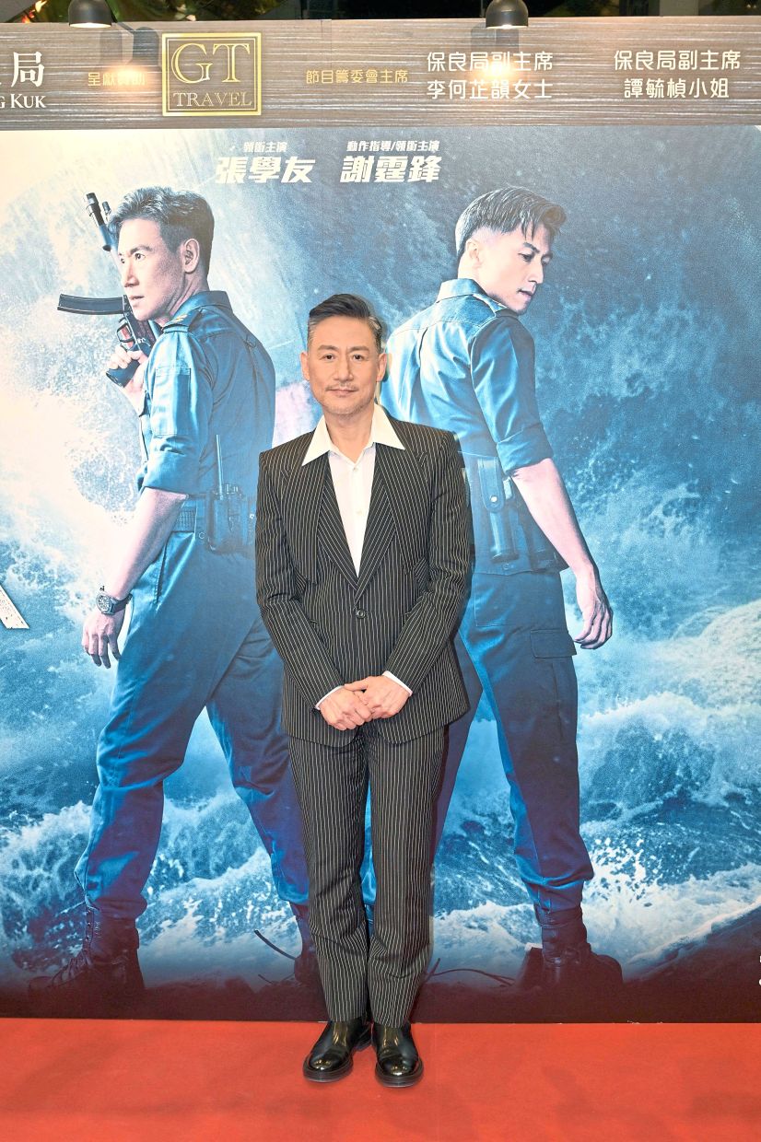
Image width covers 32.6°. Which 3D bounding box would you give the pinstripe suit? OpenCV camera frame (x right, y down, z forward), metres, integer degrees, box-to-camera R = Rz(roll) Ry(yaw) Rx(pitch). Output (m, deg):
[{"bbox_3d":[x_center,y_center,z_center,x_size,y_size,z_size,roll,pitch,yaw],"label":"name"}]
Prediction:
[{"bbox_3d":[-0.041,0.338,2.985,0.485,1.385,0.300,0,3,1],"label":"pinstripe suit"}]

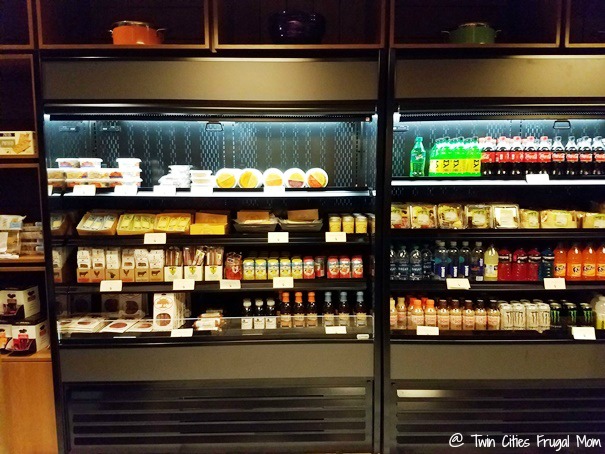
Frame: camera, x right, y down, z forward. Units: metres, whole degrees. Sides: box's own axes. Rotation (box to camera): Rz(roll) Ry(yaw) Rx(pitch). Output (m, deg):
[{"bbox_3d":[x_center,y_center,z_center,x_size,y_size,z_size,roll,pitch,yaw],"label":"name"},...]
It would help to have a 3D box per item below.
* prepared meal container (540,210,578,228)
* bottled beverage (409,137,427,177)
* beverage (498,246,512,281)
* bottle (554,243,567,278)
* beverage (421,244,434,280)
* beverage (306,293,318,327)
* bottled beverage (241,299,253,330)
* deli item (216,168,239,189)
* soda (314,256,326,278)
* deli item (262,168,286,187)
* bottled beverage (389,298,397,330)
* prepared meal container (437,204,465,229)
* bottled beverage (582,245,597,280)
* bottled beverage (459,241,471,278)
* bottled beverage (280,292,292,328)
[{"bbox_3d":[1.383,-0.041,2.480,0.192,0.103,0.100,0,6,0],"label":"prepared meal container"},{"bbox_3d":[0.672,-0.404,2.633,0.075,0.230,0.075,0,5,0],"label":"bottled beverage"},{"bbox_3d":[1.214,0.222,2.721,0.072,0.200,0.072,0,5,-1],"label":"beverage"},{"bbox_3d":[1.602,0.215,2.813,0.071,0.227,0.071,0,5,-1],"label":"bottle"},{"bbox_3d":[0.777,0.218,2.833,0.065,0.203,0.065,0,5,-1],"label":"beverage"},{"bbox_3d":[0.054,0.467,2.540,0.063,0.193,0.063,0,6,0],"label":"beverage"},{"bbox_3d":[-0.330,0.515,2.700,0.062,0.168,0.062,0,5,0],"label":"bottled beverage"},{"bbox_3d":[-0.439,-0.282,2.645,0.135,0.120,0.060,0,5,0],"label":"deli item"},{"bbox_3d":[0.100,0.229,2.550,0.064,0.117,0.064,0,6,0],"label":"soda"},{"bbox_3d":[-0.162,-0.274,2.585,0.120,0.118,0.050,0,-5,0],"label":"deli item"},{"bbox_3d":[0.537,0.527,2.729,0.064,0.173,0.064,0,5,-1],"label":"bottled beverage"},{"bbox_3d":[0.872,-0.060,2.660,0.160,0.145,0.075,0,6,0],"label":"prepared meal container"},{"bbox_3d":[1.718,0.209,2.720,0.073,0.225,0.073,0,5,-1],"label":"bottled beverage"},{"bbox_3d":[0.906,0.190,2.530,0.067,0.220,0.067,0,6,0],"label":"bottled beverage"},{"bbox_3d":[-0.100,0.504,2.768,0.066,0.204,0.066,0,5,-1],"label":"bottled beverage"}]

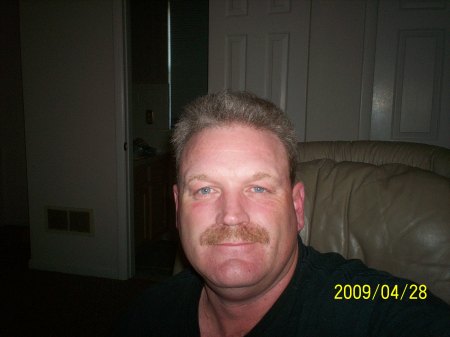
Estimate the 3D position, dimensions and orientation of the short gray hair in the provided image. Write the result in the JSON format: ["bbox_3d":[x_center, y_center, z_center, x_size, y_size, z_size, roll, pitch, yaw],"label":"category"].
[{"bbox_3d":[0.014,-0.032,0.655,0.177,0.150,0.190,1,-3,4],"label":"short gray hair"}]

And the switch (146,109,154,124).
[{"bbox_3d":[-0.640,-0.439,4.000,0.072,0.120,0.015,3,9,17],"label":"switch"}]

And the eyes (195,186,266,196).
[{"bbox_3d":[0.007,0.028,0.572,0.088,0.013,0.020,1,-3,4],"label":"eyes"}]

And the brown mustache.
[{"bbox_3d":[0.012,0.081,0.562,0.085,0.027,0.025,1,-3,4],"label":"brown mustache"}]

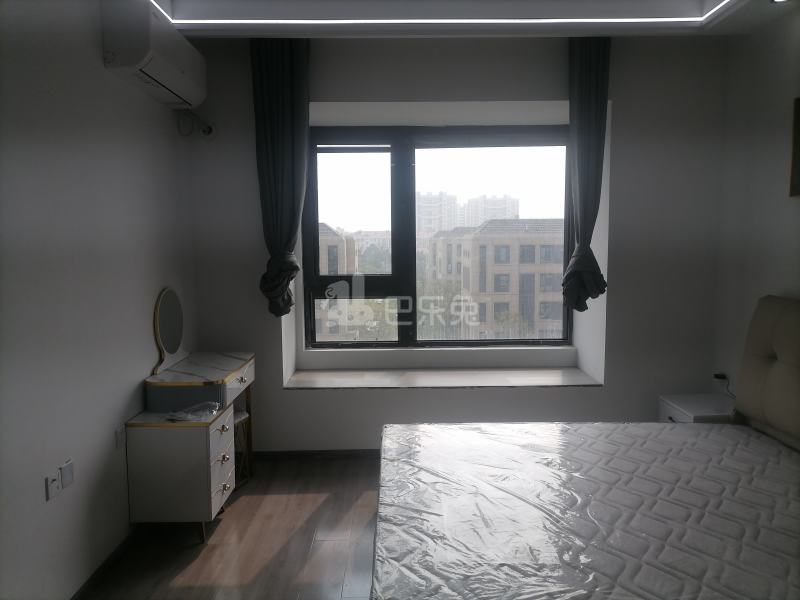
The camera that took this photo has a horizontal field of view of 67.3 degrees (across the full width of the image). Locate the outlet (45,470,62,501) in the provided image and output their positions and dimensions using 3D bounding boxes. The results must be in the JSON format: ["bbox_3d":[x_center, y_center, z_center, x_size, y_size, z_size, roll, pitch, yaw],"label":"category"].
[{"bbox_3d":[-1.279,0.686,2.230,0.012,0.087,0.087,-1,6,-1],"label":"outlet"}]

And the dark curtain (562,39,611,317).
[{"bbox_3d":[1.139,-0.777,3.728,0.263,1.722,0.170,-1,6,-1],"label":"dark curtain"}]

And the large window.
[{"bbox_3d":[0.299,-0.470,4.603,2.074,1.671,0.099,-1,5,-1],"label":"large window"}]

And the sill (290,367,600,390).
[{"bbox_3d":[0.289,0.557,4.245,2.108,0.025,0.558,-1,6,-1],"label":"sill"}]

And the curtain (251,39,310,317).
[{"bbox_3d":[-0.711,-0.755,3.712,0.346,1.732,0.170,-1,6,-1],"label":"curtain"}]

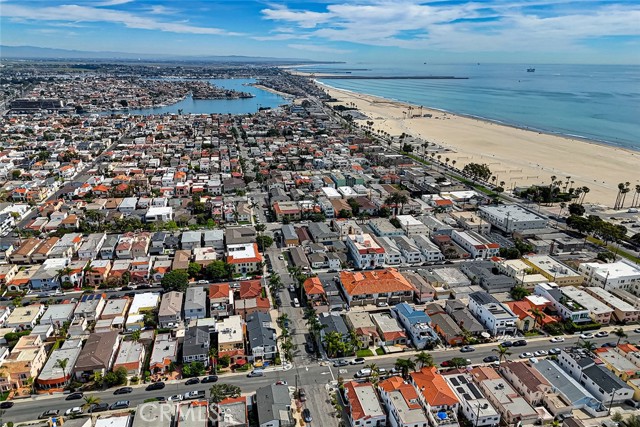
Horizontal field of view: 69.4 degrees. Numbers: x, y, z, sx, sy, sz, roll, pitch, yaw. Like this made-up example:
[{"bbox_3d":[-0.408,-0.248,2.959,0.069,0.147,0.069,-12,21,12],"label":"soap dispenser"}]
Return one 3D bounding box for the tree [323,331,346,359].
[{"bbox_3d":[4.621,42.636,150.465,7.000,8.400,6.300,-3,19,-10],"label":"tree"}]

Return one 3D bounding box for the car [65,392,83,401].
[{"bbox_3d":[-69.886,52.041,131.748,4.450,1.480,1.800,-3,19,-11],"label":"car"}]

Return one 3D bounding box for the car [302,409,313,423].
[{"bbox_3d":[-3.268,54.649,125.138,1.820,1.450,4.600,-3,19,-11],"label":"car"}]

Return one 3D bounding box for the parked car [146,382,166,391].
[{"bbox_3d":[-47.904,50.839,135.698,4.900,1.700,1.950,-3,19,-11],"label":"parked car"}]

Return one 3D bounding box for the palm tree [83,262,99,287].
[{"bbox_3d":[-96.911,26.041,194.863,6.300,10.800,6.300,-3,19,-10],"label":"palm tree"}]

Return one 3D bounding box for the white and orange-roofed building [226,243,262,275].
[{"bbox_3d":[-35.819,21.129,218.888,15.000,6.100,22.300,-3,19,-11],"label":"white and orange-roofed building"}]

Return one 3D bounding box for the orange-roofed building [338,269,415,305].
[{"bbox_3d":[22.545,29.842,190.644,26.200,7.600,22.800,-3,19,-10],"label":"orange-roofed building"}]

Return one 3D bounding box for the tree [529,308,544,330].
[{"bbox_3d":[77.198,38.480,165.477,5.519,8.155,5.519,-3,19,-11],"label":"tree"}]

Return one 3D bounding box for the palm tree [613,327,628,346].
[{"bbox_3d":[99.844,42.296,154.184,5.307,8.293,5.307,-3,19,-11],"label":"palm tree"}]

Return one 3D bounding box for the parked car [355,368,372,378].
[{"bbox_3d":[14.420,52.140,151.530,5.000,1.850,1.950,-4,19,-12],"label":"parked car"}]

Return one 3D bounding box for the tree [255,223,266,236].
[{"bbox_3d":[-32.603,9.155,250.919,6.100,8.300,6.100,-3,19,-10],"label":"tree"}]

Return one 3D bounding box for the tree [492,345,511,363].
[{"bbox_3d":[57.927,44.807,146.312,5.700,7.500,5.700,-3,19,-10],"label":"tree"}]

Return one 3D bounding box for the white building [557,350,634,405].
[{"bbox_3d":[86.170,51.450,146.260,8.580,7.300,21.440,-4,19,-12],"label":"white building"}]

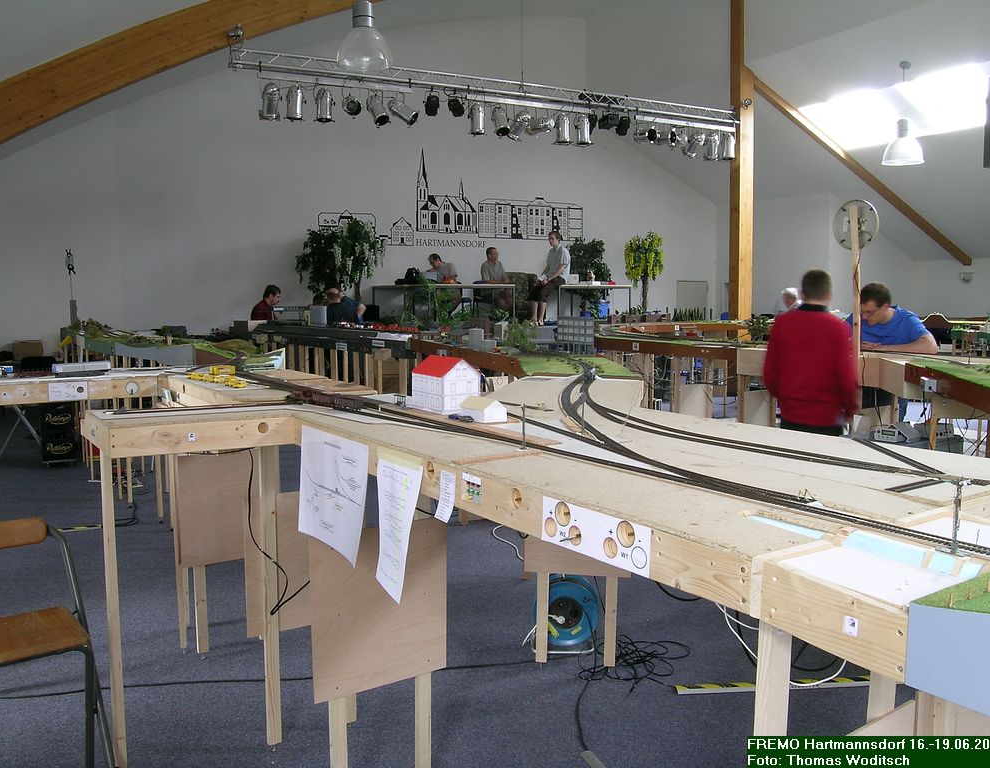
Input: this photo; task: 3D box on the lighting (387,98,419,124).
[{"bbox_3d":[-1.145,-3.411,10.370,0.395,0.200,0.200,36,13,8],"label":"lighting"}]

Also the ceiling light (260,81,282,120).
[{"bbox_3d":[-2.808,-3.541,10.383,0.250,0.440,0.250,-2,21,-25],"label":"ceiling light"}]

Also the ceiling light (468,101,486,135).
[{"bbox_3d":[-0.229,-3.468,10.819,0.200,0.395,0.200,0,6,0],"label":"ceiling light"}]

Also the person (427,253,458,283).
[{"bbox_3d":[-0.837,-1.560,13.765,0.720,1.220,0.520,-3,7,-30],"label":"person"}]

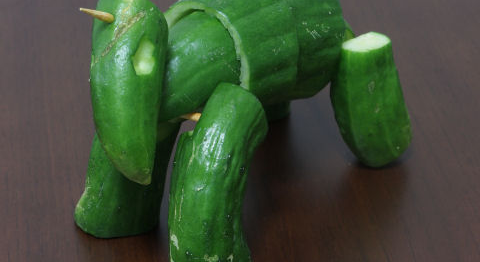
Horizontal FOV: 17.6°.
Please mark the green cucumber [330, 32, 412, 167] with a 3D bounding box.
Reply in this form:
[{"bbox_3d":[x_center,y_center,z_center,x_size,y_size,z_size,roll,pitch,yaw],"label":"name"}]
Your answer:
[{"bbox_3d":[0.057,-0.013,0.668,0.034,0.058,0.034,-4,28,2],"label":"green cucumber"}]

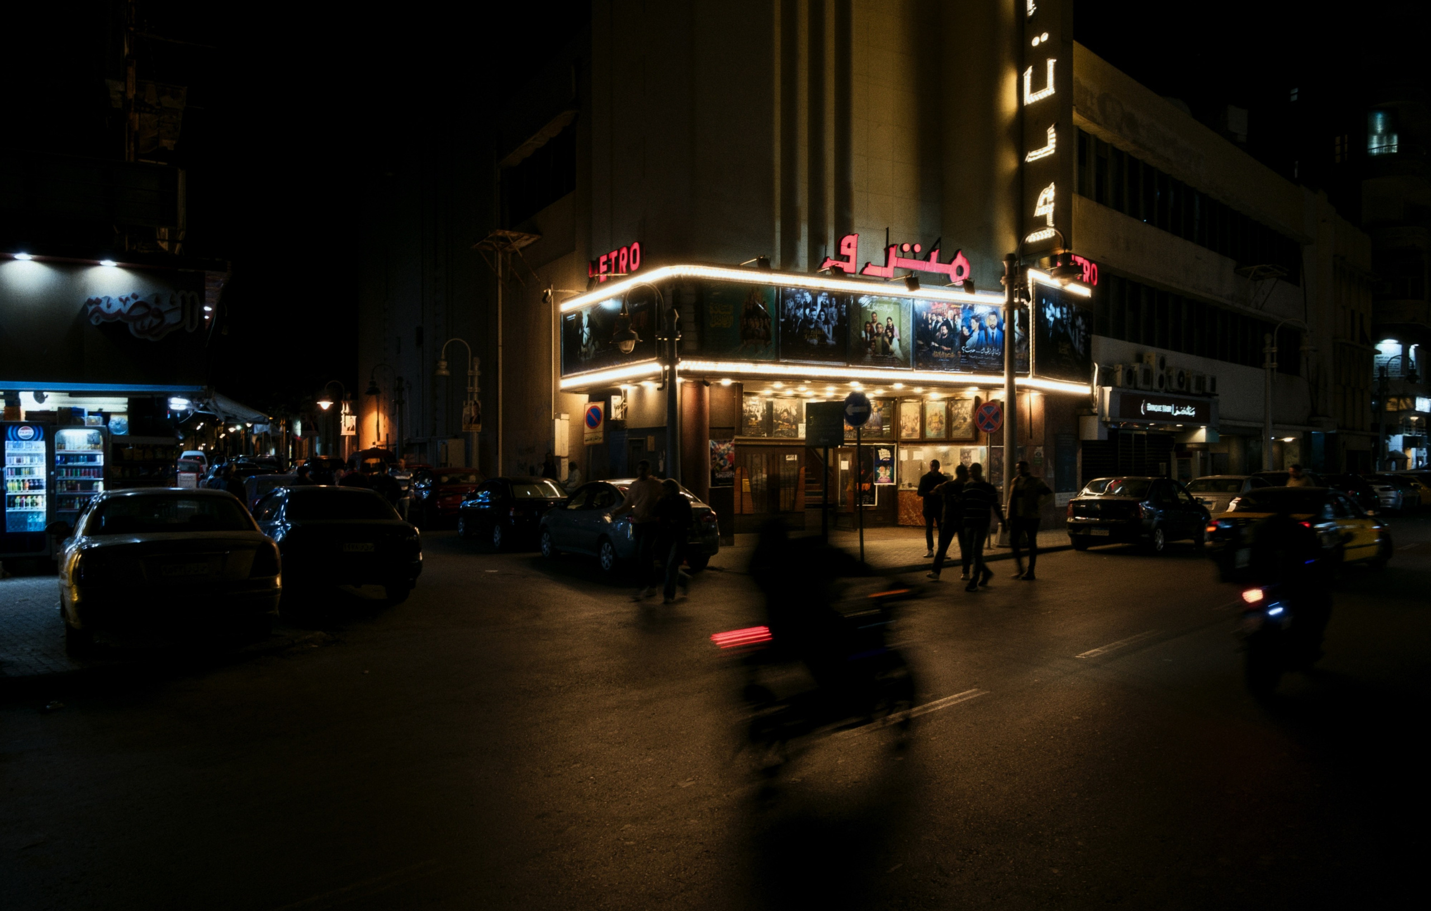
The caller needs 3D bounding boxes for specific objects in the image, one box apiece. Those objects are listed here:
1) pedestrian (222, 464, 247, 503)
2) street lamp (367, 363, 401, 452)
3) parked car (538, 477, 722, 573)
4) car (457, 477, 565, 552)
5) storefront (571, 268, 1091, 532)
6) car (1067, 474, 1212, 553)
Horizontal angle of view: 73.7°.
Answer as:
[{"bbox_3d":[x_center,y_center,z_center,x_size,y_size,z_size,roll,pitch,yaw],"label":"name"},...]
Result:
[{"bbox_3d":[-8.300,0.985,16.393,0.360,1.680,0.480,0,0,10],"label":"pedestrian"},{"bbox_3d":[-11.200,-0.744,32.307,1.300,4.700,0.500,0,-1,-31],"label":"street lamp"},{"bbox_3d":[-1.680,1.159,17.000,1.800,1.480,4.460,0,0,-30],"label":"parked car"},{"bbox_3d":[-4.130,1.170,19.692,1.690,1.430,4.250,0,-1,-31],"label":"car"},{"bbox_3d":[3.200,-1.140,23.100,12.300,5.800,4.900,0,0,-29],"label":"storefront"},{"bbox_3d":[8.840,1.159,19.800,1.740,1.490,4.240,0,0,42],"label":"car"}]

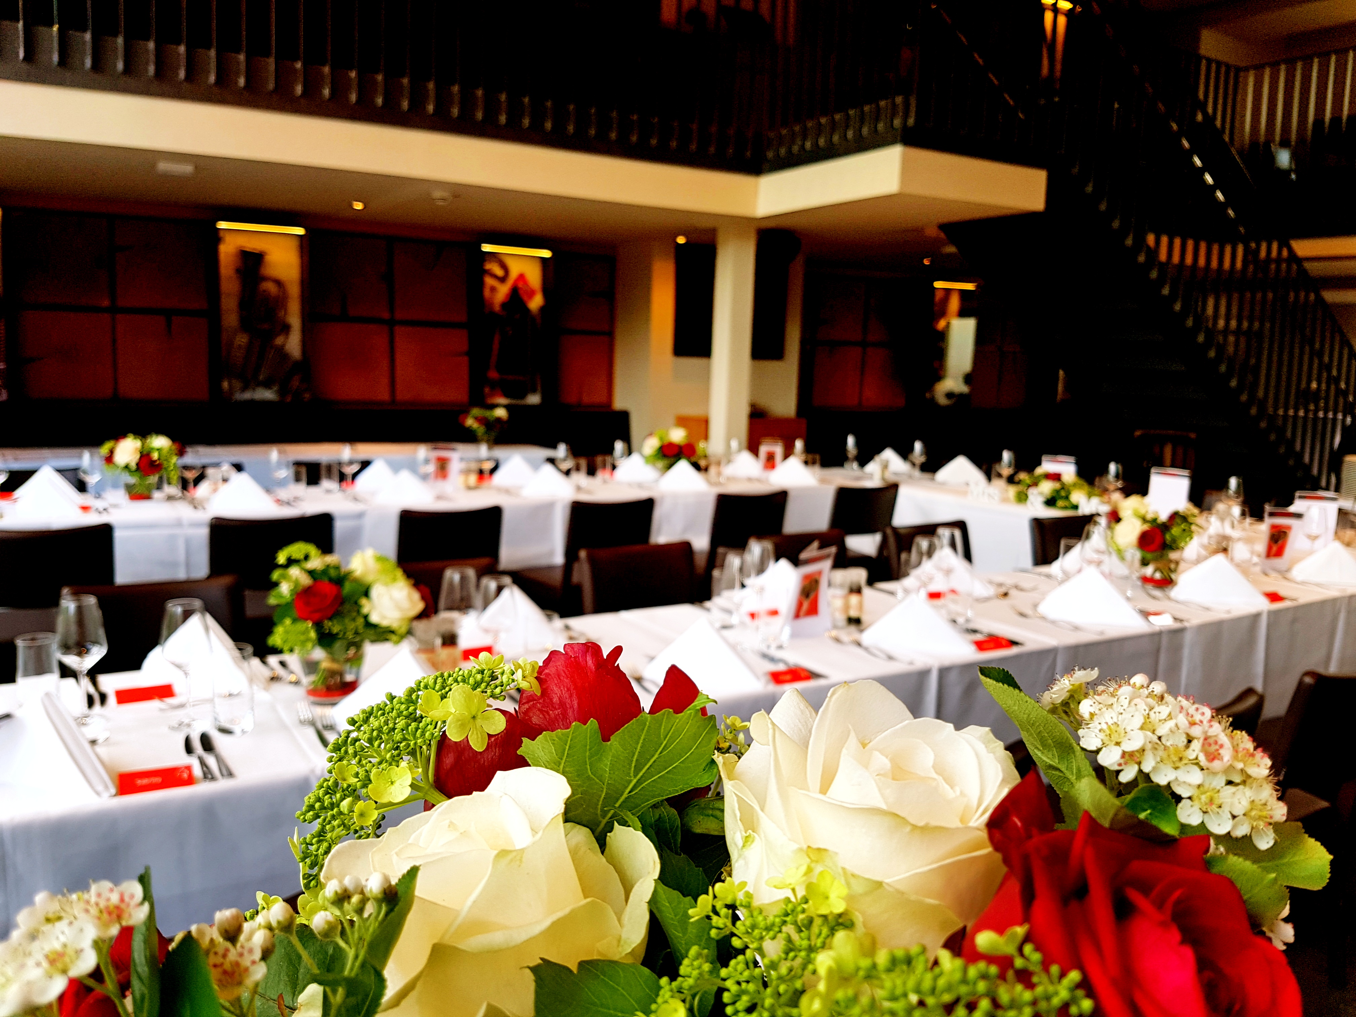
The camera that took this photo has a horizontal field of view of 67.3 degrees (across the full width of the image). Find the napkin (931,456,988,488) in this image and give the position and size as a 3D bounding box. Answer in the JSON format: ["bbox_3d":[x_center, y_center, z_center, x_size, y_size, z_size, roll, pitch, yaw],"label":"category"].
[{"bbox_3d":[1.668,-0.217,5.995,0.285,0.145,0.185,3,9,8],"label":"napkin"}]

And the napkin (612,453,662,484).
[{"bbox_3d":[-0.224,-0.234,5.631,0.255,0.147,0.150,-3,10,-29],"label":"napkin"}]

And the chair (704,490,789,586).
[{"bbox_3d":[0.200,0.302,5.015,0.430,0.820,0.540,-4,10,-35],"label":"chair"}]

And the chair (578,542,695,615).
[{"bbox_3d":[-0.035,0.563,3.249,0.430,0.830,0.520,-3,10,-29],"label":"chair"}]

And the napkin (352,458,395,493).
[{"bbox_3d":[-1.523,-0.174,5.075,0.285,0.145,0.185,7,10,30],"label":"napkin"}]

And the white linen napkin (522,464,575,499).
[{"bbox_3d":[-0.625,-0.141,5.034,0.285,0.145,0.185,6,9,23],"label":"white linen napkin"}]

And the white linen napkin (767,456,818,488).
[{"bbox_3d":[0.638,-0.208,5.647,0.255,0.147,0.150,-3,10,-29],"label":"white linen napkin"}]

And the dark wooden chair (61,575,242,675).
[{"bbox_3d":[-1.262,0.633,2.523,0.430,0.820,0.540,-3,10,-30],"label":"dark wooden chair"}]

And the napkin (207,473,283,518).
[{"bbox_3d":[-1.780,-0.057,4.225,0.285,0.145,0.185,3,9,10],"label":"napkin"}]

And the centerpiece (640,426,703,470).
[{"bbox_3d":[-0.040,-0.300,5.673,0.320,0.300,0.320,2,9,0],"label":"centerpiece"}]

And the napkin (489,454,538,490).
[{"bbox_3d":[-0.874,-0.204,5.403,0.285,0.145,0.185,5,9,21],"label":"napkin"}]

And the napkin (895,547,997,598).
[{"bbox_3d":[0.832,0.182,3.189,0.285,0.145,0.185,7,10,30],"label":"napkin"}]

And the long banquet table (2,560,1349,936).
[{"bbox_3d":[0.570,0.678,2.886,4.599,0.755,0.752,-3,10,-29],"label":"long banquet table"}]

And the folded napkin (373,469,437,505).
[{"bbox_3d":[-1.229,-0.101,4.643,0.285,0.145,0.185,5,9,19],"label":"folded napkin"}]

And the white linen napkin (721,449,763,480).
[{"bbox_3d":[0.401,-0.268,5.977,0.255,0.147,0.150,-3,10,-29],"label":"white linen napkin"}]

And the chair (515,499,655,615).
[{"bbox_3d":[-0.427,0.341,4.632,0.430,0.820,0.540,-4,10,-35],"label":"chair"}]

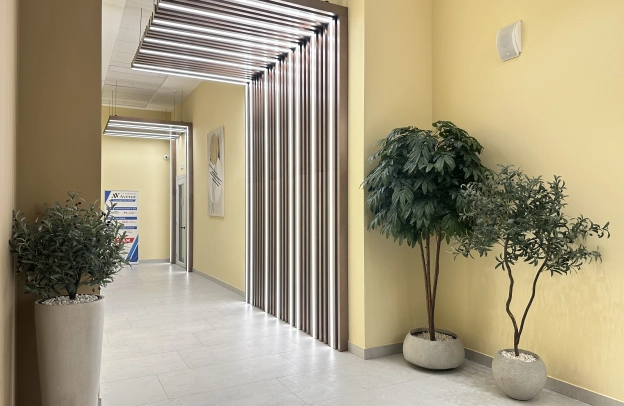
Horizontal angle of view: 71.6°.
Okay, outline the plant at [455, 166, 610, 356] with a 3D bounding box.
[{"bbox_3d":[1.664,0.476,3.440,0.795,1.590,1.208,0,-1,-28],"label":"plant"}]

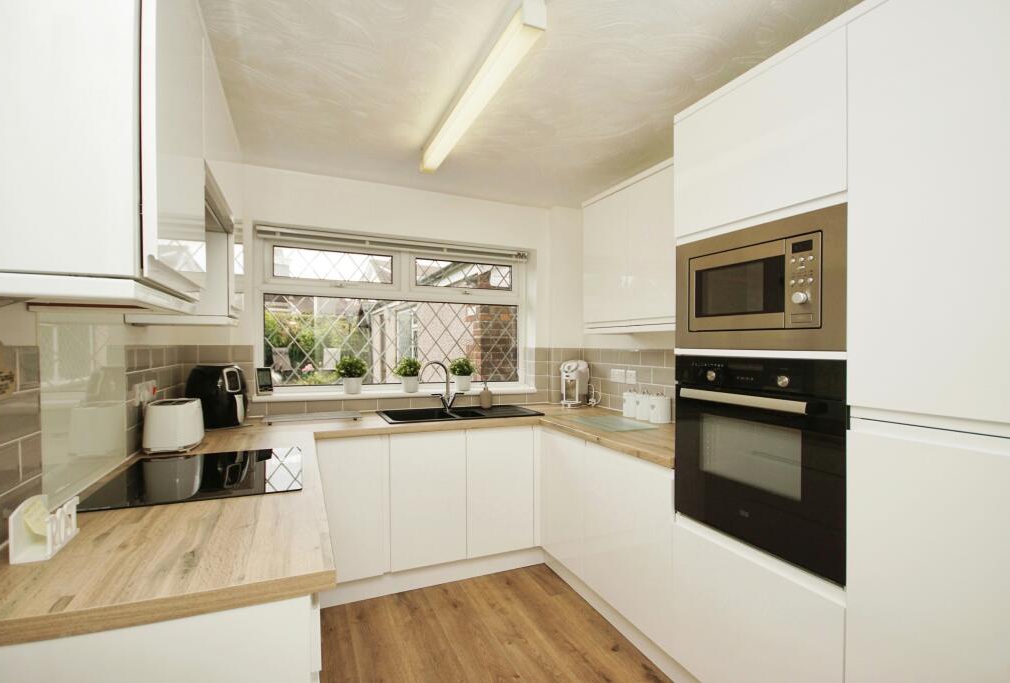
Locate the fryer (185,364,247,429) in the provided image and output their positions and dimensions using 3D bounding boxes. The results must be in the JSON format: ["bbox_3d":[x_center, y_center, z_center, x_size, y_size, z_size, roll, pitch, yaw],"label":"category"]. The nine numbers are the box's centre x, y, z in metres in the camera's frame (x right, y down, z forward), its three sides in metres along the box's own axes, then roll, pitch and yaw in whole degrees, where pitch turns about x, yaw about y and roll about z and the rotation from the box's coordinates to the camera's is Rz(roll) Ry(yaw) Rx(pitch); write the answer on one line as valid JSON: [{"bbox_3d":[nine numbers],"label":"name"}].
[{"bbox_3d":[-1.494,0.278,2.210,0.290,0.310,0.250,0,-1,20],"label":"fryer"}]

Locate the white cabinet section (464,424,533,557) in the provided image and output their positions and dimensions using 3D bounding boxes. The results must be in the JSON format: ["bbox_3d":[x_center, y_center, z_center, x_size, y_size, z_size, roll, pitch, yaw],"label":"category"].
[{"bbox_3d":[-0.140,0.894,2.811,0.434,0.738,0.570,1,-1,-24],"label":"white cabinet section"}]

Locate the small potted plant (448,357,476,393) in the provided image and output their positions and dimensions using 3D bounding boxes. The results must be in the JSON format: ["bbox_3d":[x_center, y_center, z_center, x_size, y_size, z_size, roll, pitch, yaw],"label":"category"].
[{"bbox_3d":[-0.324,0.241,3.177,0.185,0.250,0.185,1,-1,-24],"label":"small potted plant"}]

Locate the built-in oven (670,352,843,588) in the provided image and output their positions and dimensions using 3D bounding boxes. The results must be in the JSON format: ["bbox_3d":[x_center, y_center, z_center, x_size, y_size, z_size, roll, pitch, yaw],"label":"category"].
[{"bbox_3d":[1.031,0.362,1.517,0.570,0.608,0.582,1,-1,-24],"label":"built-in oven"}]

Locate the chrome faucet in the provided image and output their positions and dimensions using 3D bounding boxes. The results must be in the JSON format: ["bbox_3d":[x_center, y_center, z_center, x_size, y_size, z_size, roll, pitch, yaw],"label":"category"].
[{"bbox_3d":[-0.424,0.295,2.770,0.270,0.330,0.100,1,-1,-28],"label":"chrome faucet"}]

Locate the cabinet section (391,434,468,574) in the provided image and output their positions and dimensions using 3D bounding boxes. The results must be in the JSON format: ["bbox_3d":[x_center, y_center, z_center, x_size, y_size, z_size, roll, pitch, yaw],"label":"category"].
[{"bbox_3d":[-0.535,0.881,2.633,0.429,0.735,0.570,1,-1,-24],"label":"cabinet section"}]

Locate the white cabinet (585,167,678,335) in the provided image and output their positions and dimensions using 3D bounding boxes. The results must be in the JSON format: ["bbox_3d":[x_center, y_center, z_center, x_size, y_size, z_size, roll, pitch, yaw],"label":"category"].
[{"bbox_3d":[0.846,-0.447,2.290,0.320,0.790,0.980,1,-1,-24],"label":"white cabinet"}]

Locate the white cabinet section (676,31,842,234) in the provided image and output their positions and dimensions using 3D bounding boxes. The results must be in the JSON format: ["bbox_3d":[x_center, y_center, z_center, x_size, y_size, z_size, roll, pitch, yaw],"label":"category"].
[{"bbox_3d":[1.045,-0.618,1.510,0.560,0.450,0.590,1,-1,-24],"label":"white cabinet section"}]

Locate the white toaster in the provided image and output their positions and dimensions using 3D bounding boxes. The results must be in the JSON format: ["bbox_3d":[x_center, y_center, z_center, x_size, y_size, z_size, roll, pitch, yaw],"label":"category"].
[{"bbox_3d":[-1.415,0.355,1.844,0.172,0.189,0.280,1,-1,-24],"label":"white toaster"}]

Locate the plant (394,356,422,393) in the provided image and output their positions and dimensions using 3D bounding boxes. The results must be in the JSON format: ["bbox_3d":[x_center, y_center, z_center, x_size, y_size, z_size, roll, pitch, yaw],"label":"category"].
[{"bbox_3d":[-0.692,0.231,3.015,0.180,0.248,0.180,1,-1,-24],"label":"plant"}]

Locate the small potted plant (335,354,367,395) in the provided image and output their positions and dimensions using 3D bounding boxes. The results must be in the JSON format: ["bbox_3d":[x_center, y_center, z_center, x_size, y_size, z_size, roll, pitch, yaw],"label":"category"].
[{"bbox_3d":[-1.000,0.216,2.790,0.200,0.260,0.200,1,-1,-23],"label":"small potted plant"}]

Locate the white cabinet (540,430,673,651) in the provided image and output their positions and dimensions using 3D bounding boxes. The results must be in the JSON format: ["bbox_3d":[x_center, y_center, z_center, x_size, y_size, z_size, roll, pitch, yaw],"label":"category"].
[{"bbox_3d":[0.703,0.898,2.286,0.570,0.737,1.072,1,-1,-24],"label":"white cabinet"}]

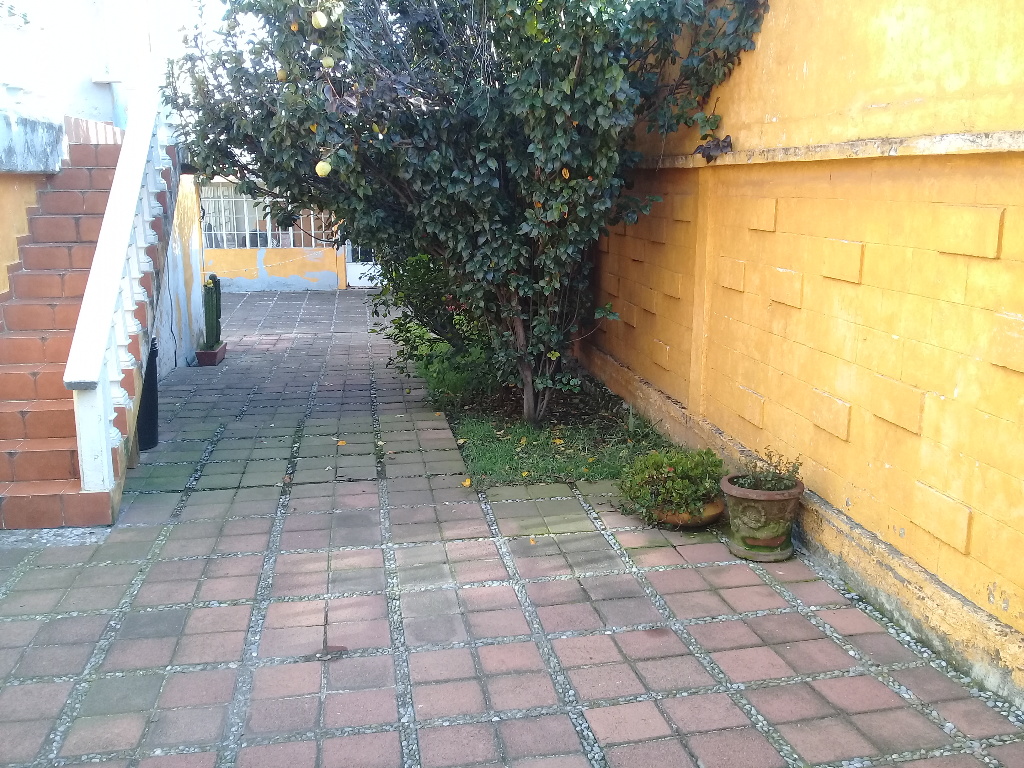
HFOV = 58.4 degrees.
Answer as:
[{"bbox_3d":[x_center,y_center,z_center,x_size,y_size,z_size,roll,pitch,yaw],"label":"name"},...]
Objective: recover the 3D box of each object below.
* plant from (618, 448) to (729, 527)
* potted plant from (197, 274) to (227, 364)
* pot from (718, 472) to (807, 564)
[{"bbox_3d":[0.901,0.573,5.176,0.583,0.429,0.536,-3,12,-9],"label":"plant"},{"bbox_3d":[-3.302,-0.707,10.022,0.226,0.949,0.498,-2,12,-5],"label":"potted plant"},{"bbox_3d":[1.301,0.698,4.776,0.417,0.346,0.417,-1,12,0],"label":"pot"}]

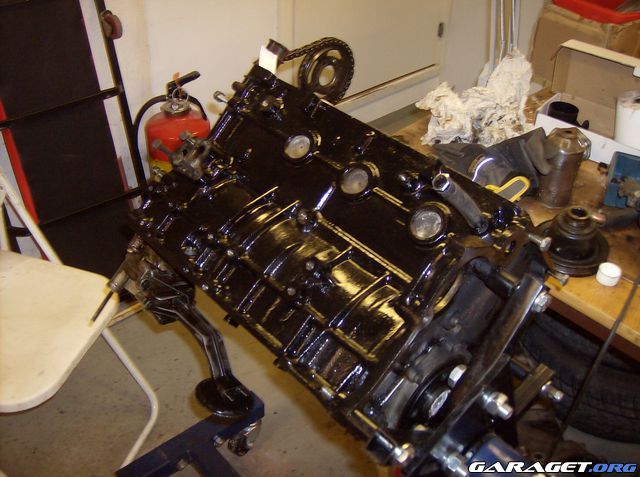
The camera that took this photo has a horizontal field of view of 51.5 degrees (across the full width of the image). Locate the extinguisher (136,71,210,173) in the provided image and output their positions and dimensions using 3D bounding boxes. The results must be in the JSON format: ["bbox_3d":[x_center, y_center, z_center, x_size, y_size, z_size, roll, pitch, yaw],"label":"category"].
[{"bbox_3d":[-0.408,-0.207,1.925,0.205,0.550,0.180,-18,38,-27],"label":"extinguisher"}]

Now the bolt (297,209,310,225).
[{"bbox_3d":[-0.016,-0.021,0.630,0.012,0.013,0.013,33,2,-42],"label":"bolt"}]

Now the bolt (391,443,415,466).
[{"bbox_3d":[0.065,0.169,0.520,0.017,0.017,0.013,-19,34,-27],"label":"bolt"}]

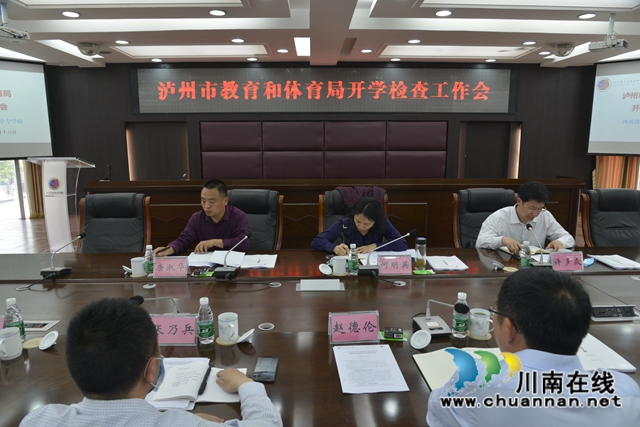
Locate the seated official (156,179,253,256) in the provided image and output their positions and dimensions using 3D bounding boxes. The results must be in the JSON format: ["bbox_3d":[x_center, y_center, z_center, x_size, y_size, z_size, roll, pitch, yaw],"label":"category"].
[{"bbox_3d":[-0.840,0.356,3.354,0.660,1.270,0.780,2,9,12],"label":"seated official"}]

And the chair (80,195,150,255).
[{"bbox_3d":[-1.701,0.431,3.325,0.630,1.130,0.680,0,9,-2],"label":"chair"}]

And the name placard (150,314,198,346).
[{"bbox_3d":[-0.562,0.446,1.664,0.190,0.110,0.086,0,9,-1],"label":"name placard"}]

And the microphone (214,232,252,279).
[{"bbox_3d":[-0.509,0.247,2.599,0.147,0.195,0.416,3,10,15],"label":"microphone"}]

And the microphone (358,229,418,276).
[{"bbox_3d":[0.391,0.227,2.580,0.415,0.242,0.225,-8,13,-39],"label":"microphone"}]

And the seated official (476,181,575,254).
[{"bbox_3d":[1.497,0.362,3.276,0.663,1.231,0.754,-1,10,-5],"label":"seated official"}]

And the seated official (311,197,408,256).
[{"bbox_3d":[0.291,0.423,3.215,0.643,1.131,0.724,0,10,0],"label":"seated official"}]

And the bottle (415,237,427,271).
[{"bbox_3d":[0.617,0.248,2.598,0.063,0.196,0.063,0,10,0],"label":"bottle"}]

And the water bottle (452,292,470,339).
[{"bbox_3d":[0.568,0.406,1.709,0.060,0.175,0.060,0,9,0],"label":"water bottle"}]

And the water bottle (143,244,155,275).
[{"bbox_3d":[-1.024,0.276,2.545,0.060,0.175,0.060,0,9,0],"label":"water bottle"}]

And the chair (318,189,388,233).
[{"bbox_3d":[0.295,0.408,3.473,0.630,1.130,0.680,0,9,-2],"label":"chair"}]

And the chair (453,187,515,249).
[{"bbox_3d":[1.448,0.408,3.473,0.630,1.130,0.680,0,9,-2],"label":"chair"}]

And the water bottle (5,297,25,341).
[{"bbox_3d":[-1.190,0.419,1.659,0.060,0.178,0.060,0,10,0],"label":"water bottle"}]

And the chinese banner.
[{"bbox_3d":[0.075,-2.097,7.310,6.380,0.760,0.100,0,9,0],"label":"chinese banner"}]

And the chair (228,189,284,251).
[{"bbox_3d":[-0.607,0.408,3.473,0.630,1.130,0.680,0,9,-2],"label":"chair"}]

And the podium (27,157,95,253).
[{"bbox_3d":[-3.367,-0.105,5.714,0.623,1.266,0.462,0,10,0],"label":"podium"}]

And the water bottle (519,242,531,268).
[{"bbox_3d":[1.244,0.259,2.585,0.060,0.178,0.060,0,10,0],"label":"water bottle"}]

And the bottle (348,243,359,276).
[{"bbox_3d":[0.198,0.272,2.506,0.060,0.178,0.060,0,10,0],"label":"bottle"}]

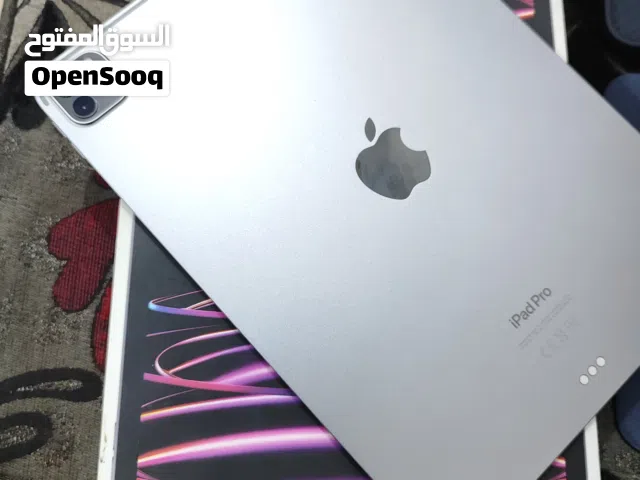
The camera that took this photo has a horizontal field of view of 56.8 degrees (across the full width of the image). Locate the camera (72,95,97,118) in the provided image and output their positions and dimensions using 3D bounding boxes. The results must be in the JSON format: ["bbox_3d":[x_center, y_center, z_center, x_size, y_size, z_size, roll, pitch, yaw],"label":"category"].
[{"bbox_3d":[-0.093,-0.053,0.236,0.011,0.004,0.011,-42,83,-11],"label":"camera"}]

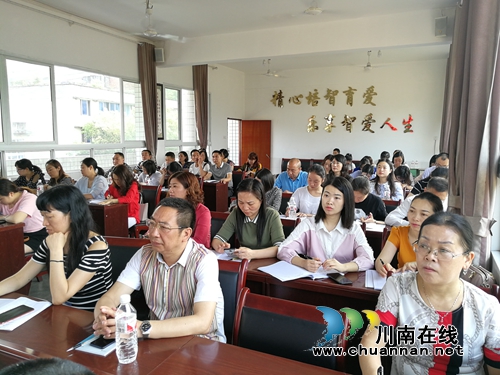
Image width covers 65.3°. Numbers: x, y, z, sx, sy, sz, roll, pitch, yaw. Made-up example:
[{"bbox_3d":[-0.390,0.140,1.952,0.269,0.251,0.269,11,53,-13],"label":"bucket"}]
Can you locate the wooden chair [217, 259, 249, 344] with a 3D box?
[{"bbox_3d":[-0.285,0.834,1.780,0.450,0.910,0.540,2,8,13],"label":"wooden chair"}]

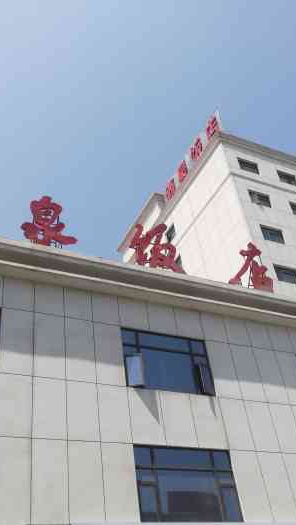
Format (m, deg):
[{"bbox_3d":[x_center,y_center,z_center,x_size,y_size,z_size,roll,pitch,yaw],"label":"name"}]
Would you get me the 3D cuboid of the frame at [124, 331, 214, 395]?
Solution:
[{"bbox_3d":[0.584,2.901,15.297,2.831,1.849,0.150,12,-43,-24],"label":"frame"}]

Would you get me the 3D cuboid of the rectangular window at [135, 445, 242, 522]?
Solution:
[{"bbox_3d":[1.006,5.564,13.179,2.855,1.825,0.150,12,-43,-24],"label":"rectangular window"}]

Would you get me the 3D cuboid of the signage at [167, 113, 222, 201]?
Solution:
[{"bbox_3d":[3.360,-8.274,42.718,0.350,1.976,8.509,12,-43,-24],"label":"signage"}]

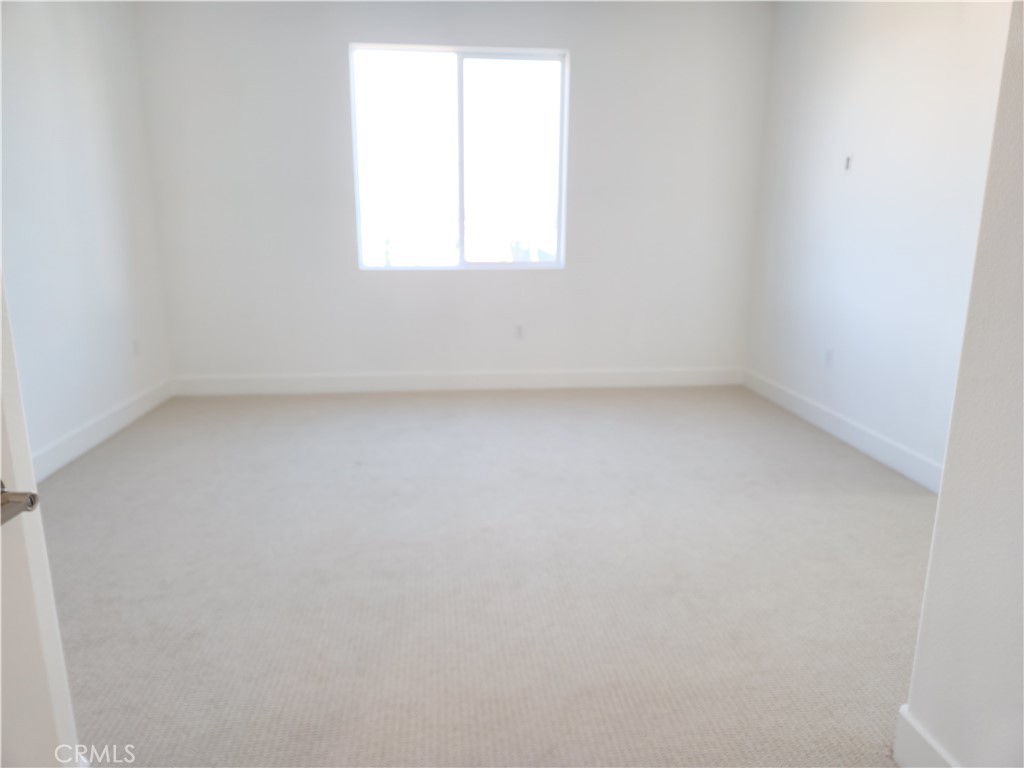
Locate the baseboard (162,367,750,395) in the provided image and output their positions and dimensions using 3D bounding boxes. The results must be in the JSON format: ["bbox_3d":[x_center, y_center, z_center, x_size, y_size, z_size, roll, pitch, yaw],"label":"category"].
[{"bbox_3d":[-0.329,-0.023,5.251,4.402,0.152,0.018,-1,13,-5],"label":"baseboard"}]

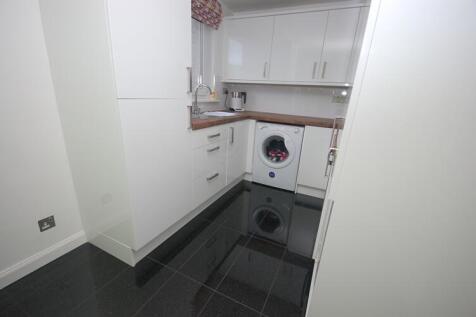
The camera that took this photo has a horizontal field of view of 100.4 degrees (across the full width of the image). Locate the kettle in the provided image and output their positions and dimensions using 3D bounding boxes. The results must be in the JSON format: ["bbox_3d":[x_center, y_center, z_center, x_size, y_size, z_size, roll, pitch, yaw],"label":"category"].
[{"bbox_3d":[0.004,-0.849,2.943,0.215,0.260,0.160,3,16,-1],"label":"kettle"}]

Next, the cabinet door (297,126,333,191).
[{"bbox_3d":[0.952,0.001,2.425,0.325,0.755,0.020,10,18,23],"label":"cabinet door"}]

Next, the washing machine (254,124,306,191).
[{"bbox_3d":[0.632,-0.075,2.866,0.600,0.850,0.560,10,18,23],"label":"washing machine"}]

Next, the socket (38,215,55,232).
[{"bbox_3d":[-1.274,0.436,1.334,0.010,0.086,0.086,10,18,23],"label":"socket"}]

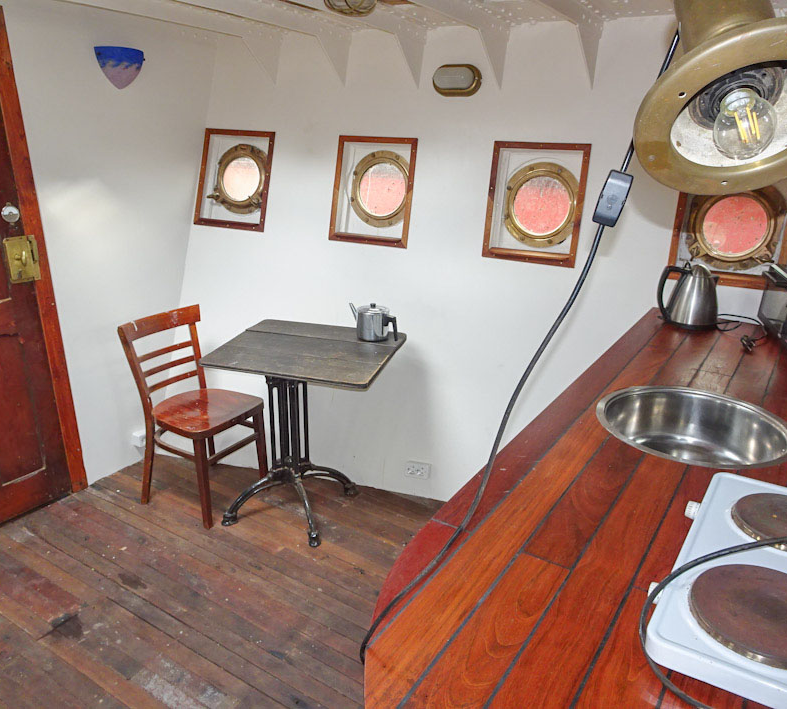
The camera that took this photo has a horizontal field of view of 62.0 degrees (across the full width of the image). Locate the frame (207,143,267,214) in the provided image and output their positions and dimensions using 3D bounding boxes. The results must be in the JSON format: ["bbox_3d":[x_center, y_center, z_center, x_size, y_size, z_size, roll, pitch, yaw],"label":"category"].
[{"bbox_3d":[-0.696,-0.815,3.051,0.335,0.325,0.080,10,7,21],"label":"frame"}]

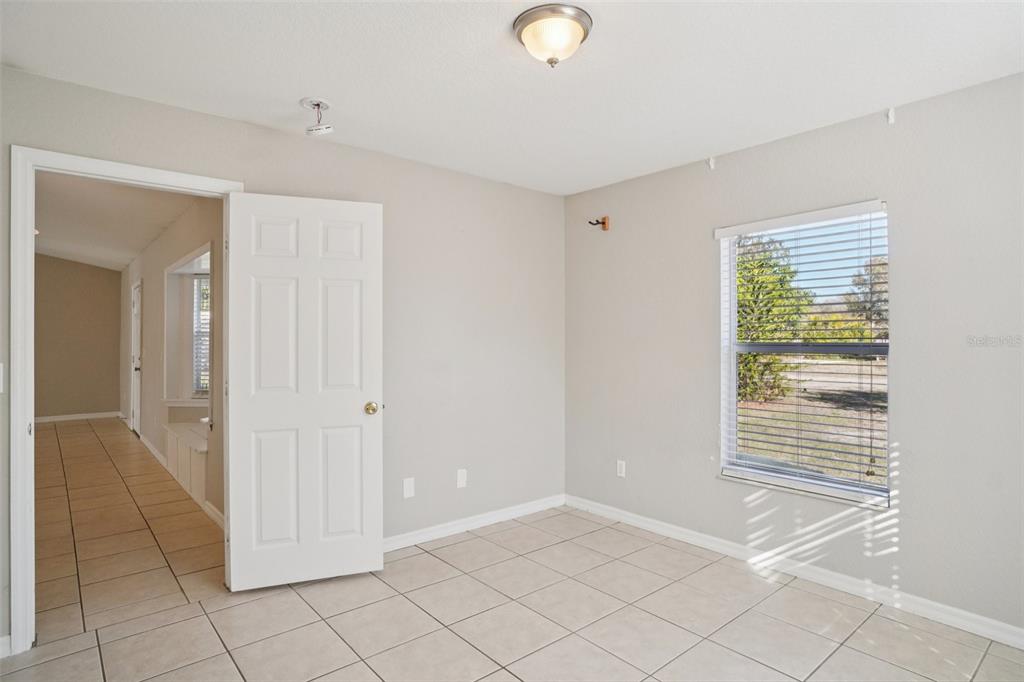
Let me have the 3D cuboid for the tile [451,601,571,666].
[{"bbox_3d":[-0.012,1.314,2.316,0.400,0.010,0.400,1,-1,-40],"label":"tile"}]

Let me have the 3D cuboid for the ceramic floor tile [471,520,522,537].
[{"bbox_3d":[-0.089,1.342,3.714,0.405,0.010,0.145,0,-1,-40],"label":"ceramic floor tile"}]

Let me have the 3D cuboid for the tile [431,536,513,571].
[{"bbox_3d":[-0.226,1.336,3.238,0.405,0.010,0.405,0,-1,-40],"label":"tile"}]

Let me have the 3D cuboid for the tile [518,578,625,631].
[{"bbox_3d":[0.300,1.329,2.607,0.405,0.010,0.405,0,-1,-40],"label":"tile"}]

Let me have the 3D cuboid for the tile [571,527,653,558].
[{"bbox_3d":[0.668,1.338,3.449,0.405,0.010,0.405,0,-1,-40],"label":"tile"}]

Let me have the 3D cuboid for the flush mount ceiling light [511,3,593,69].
[{"bbox_3d":[0.154,-1.100,1.930,0.305,0.143,0.305,0,-1,0],"label":"flush mount ceiling light"}]

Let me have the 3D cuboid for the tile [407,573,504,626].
[{"bbox_3d":[-0.279,1.330,2.659,0.405,0.010,0.405,0,-1,-40],"label":"tile"}]

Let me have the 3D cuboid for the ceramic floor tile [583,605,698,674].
[{"bbox_3d":[0.560,1.313,2.265,0.400,0.010,0.400,1,-1,-40],"label":"ceramic floor tile"}]

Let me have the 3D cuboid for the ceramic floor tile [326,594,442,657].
[{"bbox_3d":[-0.585,1.314,2.366,0.400,0.010,0.400,1,-1,-40],"label":"ceramic floor tile"}]

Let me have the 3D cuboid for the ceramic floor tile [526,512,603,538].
[{"bbox_3d":[0.400,1.335,3.721,0.400,0.010,0.400,1,-1,-40],"label":"ceramic floor tile"}]

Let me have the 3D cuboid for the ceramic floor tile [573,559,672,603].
[{"bbox_3d":[0.616,1.332,2.870,0.405,0.010,0.405,0,-1,-40],"label":"ceramic floor tile"}]

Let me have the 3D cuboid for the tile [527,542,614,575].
[{"bbox_3d":[0.350,1.326,3.149,0.400,0.010,0.400,1,-1,-40],"label":"tile"}]

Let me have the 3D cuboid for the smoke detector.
[{"bbox_3d":[-0.964,-1.100,2.530,0.160,0.150,0.160,0,-1,-40],"label":"smoke detector"}]

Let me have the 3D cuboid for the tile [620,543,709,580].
[{"bbox_3d":[0.931,1.334,3.133,0.405,0.010,0.405,0,-1,-40],"label":"tile"}]

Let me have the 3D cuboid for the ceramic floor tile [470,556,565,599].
[{"bbox_3d":[0.037,1.333,2.922,0.405,0.010,0.405,0,-1,-40],"label":"ceramic floor tile"}]

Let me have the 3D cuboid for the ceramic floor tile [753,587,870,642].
[{"bbox_3d":[1.444,1.317,2.475,0.400,0.010,0.400,1,-1,-40],"label":"ceramic floor tile"}]

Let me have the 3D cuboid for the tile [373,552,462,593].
[{"bbox_3d":[-0.534,1.322,2.938,0.400,0.010,0.400,1,-1,-40],"label":"tile"}]

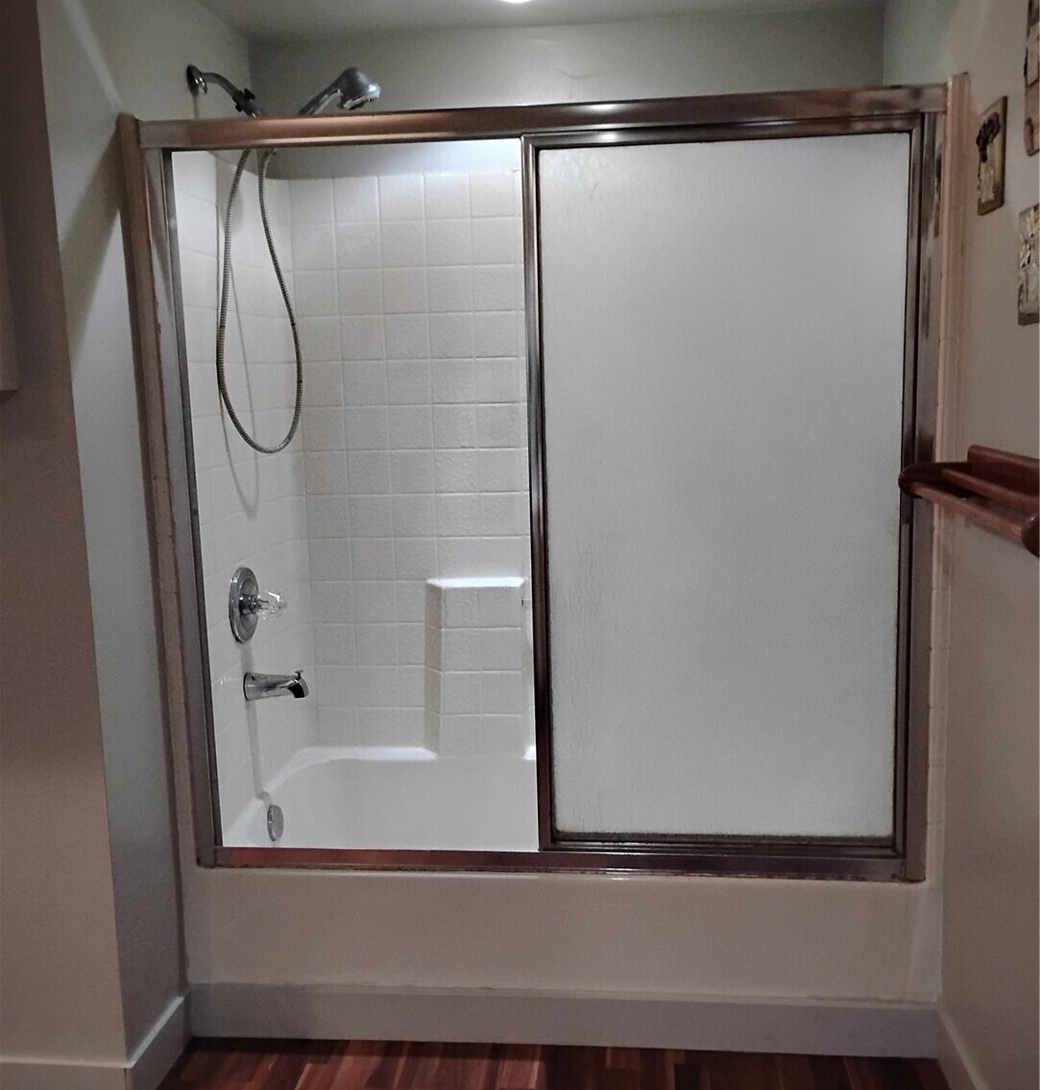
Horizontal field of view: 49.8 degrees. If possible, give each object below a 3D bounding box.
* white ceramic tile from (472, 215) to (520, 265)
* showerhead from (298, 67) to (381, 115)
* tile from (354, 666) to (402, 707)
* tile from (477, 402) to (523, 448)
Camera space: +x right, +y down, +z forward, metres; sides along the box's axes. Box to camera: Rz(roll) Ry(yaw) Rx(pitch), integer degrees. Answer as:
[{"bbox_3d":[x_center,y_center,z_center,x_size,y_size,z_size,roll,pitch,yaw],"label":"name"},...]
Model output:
[{"bbox_3d":[-0.062,-0.744,2.737,0.111,0.111,0.010,-1,9,5],"label":"white ceramic tile"},{"bbox_3d":[-0.402,-0.917,2.382,0.230,0.090,0.080,-41,3,9],"label":"showerhead"},{"bbox_3d":[-0.366,0.369,2.914,0.109,0.109,0.010,-1,9,5],"label":"tile"},{"bbox_3d":[-0.050,-0.296,2.775,0.109,0.109,0.010,-1,8,6],"label":"tile"}]

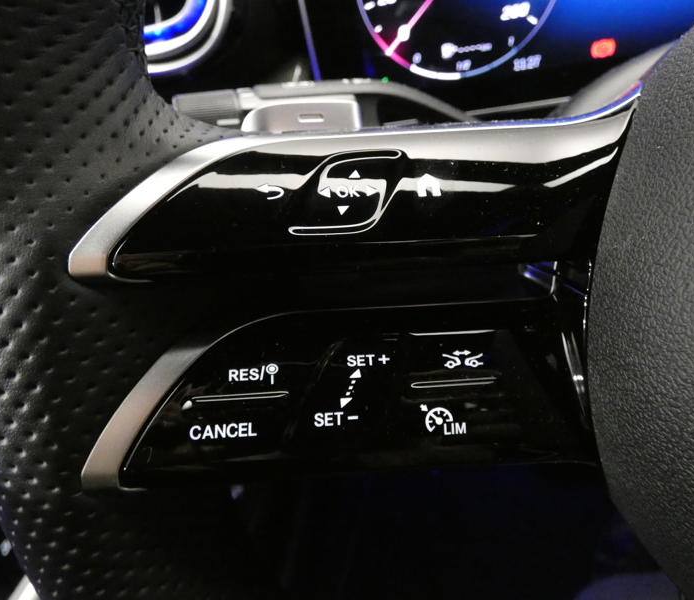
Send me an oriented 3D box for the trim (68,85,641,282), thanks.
[{"bbox_3d":[0.001,-0.021,0.090,0.105,0.037,0.024,-2,-3,0],"label":"trim"}]

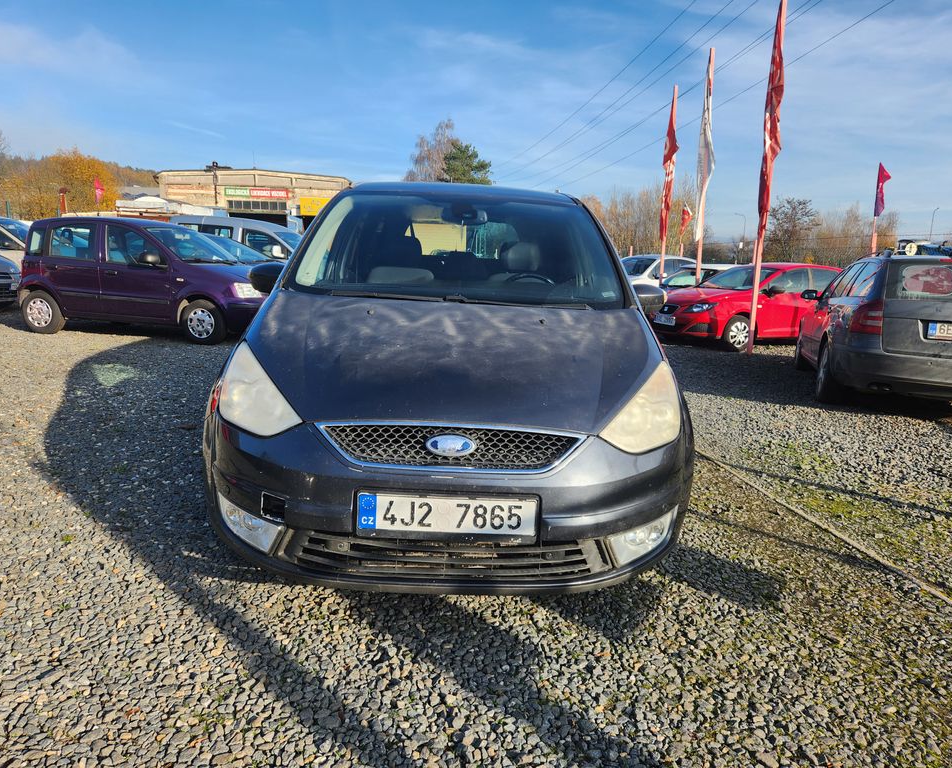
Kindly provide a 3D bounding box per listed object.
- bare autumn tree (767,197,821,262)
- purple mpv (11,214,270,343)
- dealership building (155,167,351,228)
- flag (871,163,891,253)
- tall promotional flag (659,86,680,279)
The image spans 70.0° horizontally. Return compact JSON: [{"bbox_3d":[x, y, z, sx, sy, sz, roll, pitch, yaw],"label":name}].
[{"bbox_3d":[15.446,-6.414,33.249,2.900,5.208,2.800,3,10,0],"label":"bare autumn tree"},{"bbox_3d":[-4.301,-1.443,9.333,3.540,1.540,1.620,5,10,9],"label":"purple mpv"},{"bbox_3d":[-13.263,-11.444,49.863,12.187,6.308,14.000,4,10,6],"label":"dealership building"},{"bbox_3d":[8.049,-2.565,13.688,0.420,3.578,0.200,0,10,1],"label":"flag"},{"bbox_3d":[4.634,-4.272,16.468,0.380,5.610,0.250,1,10,0],"label":"tall promotional flag"}]

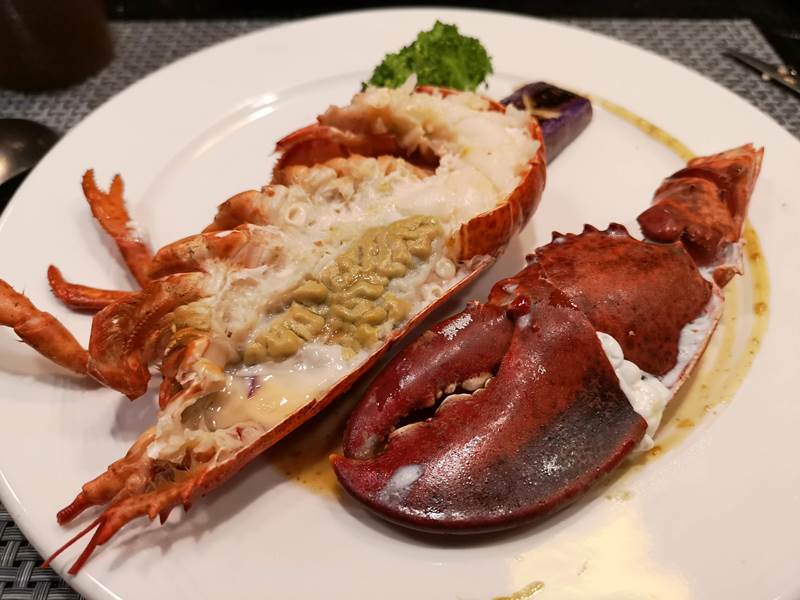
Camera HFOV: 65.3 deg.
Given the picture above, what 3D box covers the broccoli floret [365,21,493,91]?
[{"bbox_3d":[0.014,-0.107,0.288,0.055,0.033,0.044,4,50,0],"label":"broccoli floret"}]

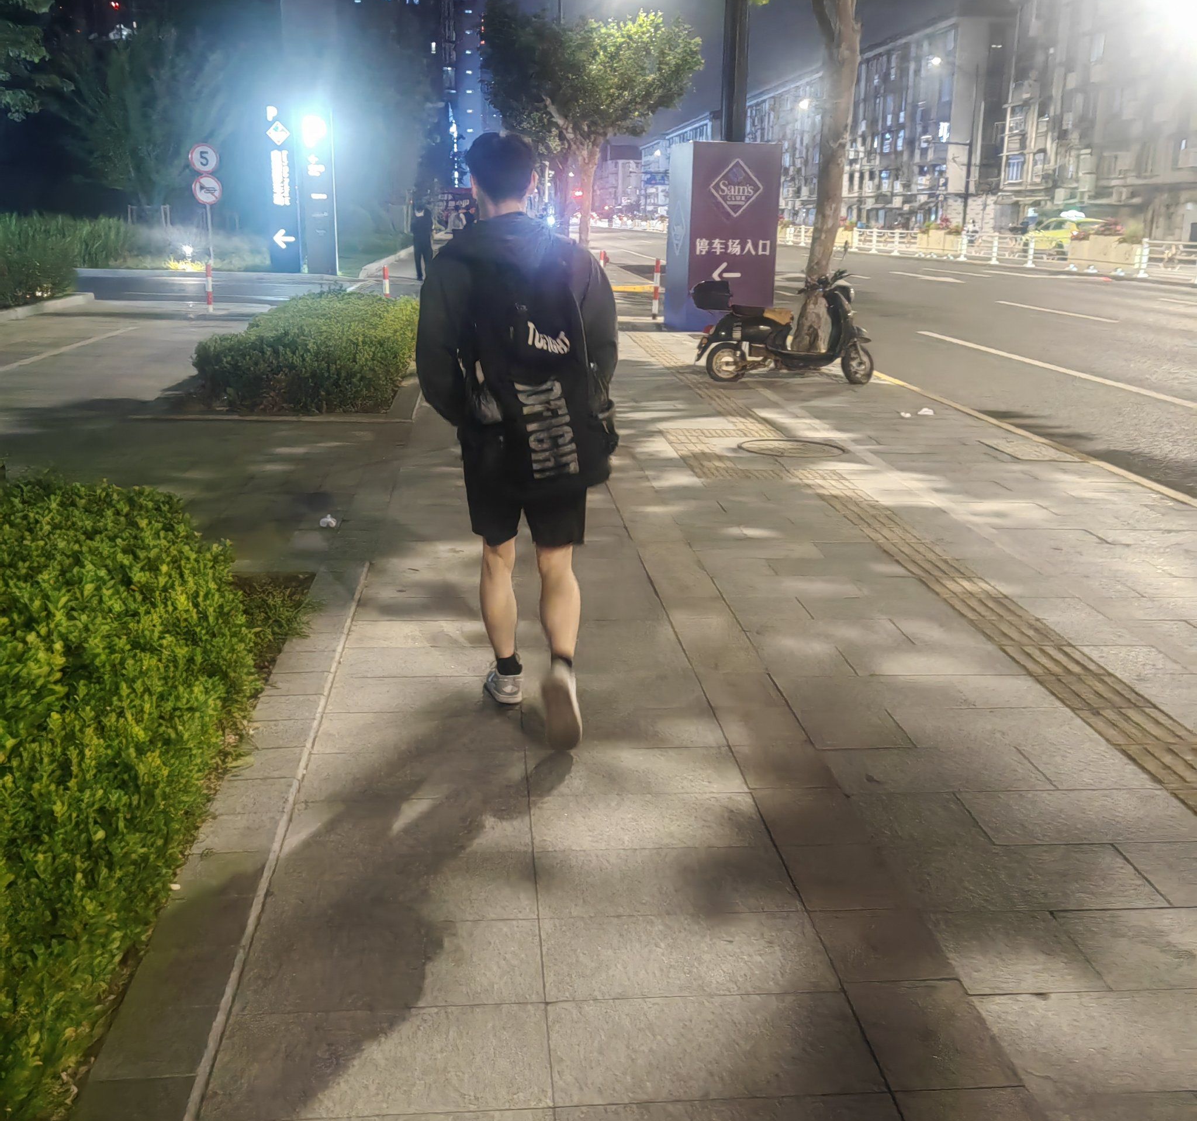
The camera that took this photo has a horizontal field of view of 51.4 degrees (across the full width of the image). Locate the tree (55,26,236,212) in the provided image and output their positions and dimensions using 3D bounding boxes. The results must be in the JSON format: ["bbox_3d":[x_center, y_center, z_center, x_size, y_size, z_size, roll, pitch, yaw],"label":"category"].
[{"bbox_3d":[-12.142,-11.185,33.235,4.600,5.800,4.400,0,16,-5],"label":"tree"}]

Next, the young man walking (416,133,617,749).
[{"bbox_3d":[-0.242,-0.367,3.706,0.600,1.720,0.580,0,16,-5],"label":"young man walking"}]

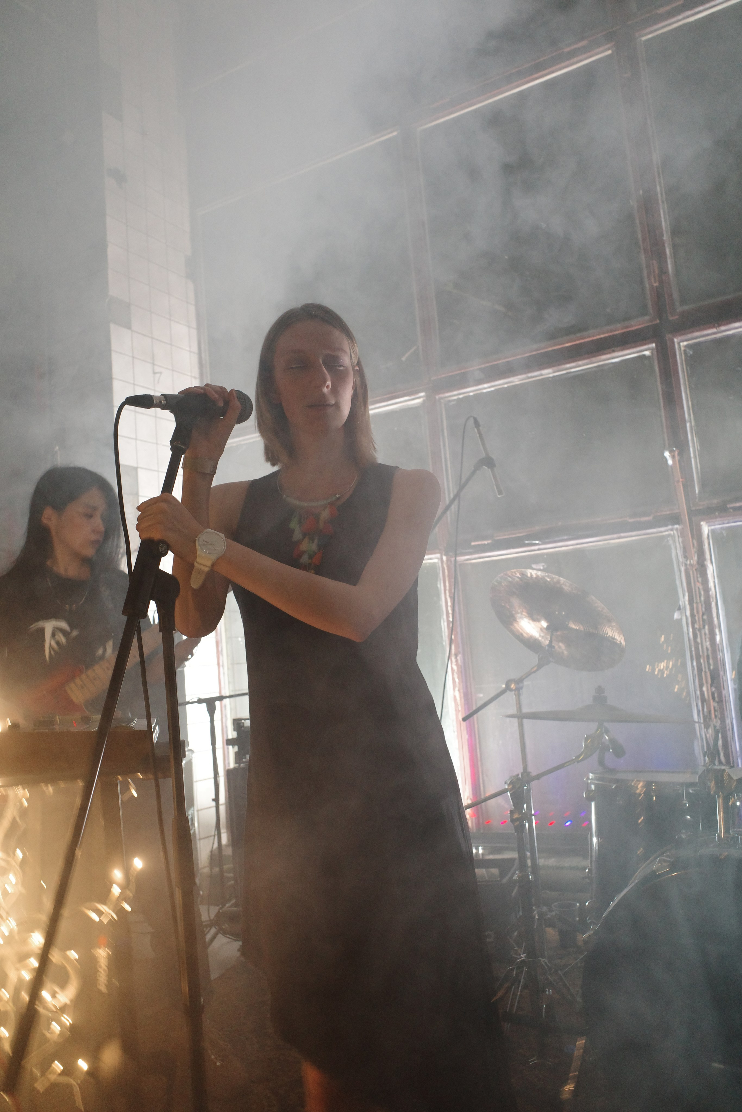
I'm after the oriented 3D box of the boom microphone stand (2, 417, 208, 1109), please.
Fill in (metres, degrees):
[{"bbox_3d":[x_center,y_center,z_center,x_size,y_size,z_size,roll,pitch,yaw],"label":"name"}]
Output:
[{"bbox_3d":[-0.273,0.487,1.158,0.580,1.437,0.520,1,-10,-36],"label":"boom microphone stand"}]

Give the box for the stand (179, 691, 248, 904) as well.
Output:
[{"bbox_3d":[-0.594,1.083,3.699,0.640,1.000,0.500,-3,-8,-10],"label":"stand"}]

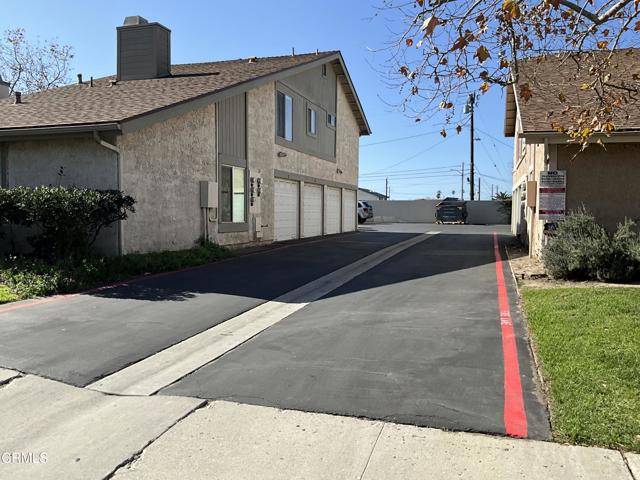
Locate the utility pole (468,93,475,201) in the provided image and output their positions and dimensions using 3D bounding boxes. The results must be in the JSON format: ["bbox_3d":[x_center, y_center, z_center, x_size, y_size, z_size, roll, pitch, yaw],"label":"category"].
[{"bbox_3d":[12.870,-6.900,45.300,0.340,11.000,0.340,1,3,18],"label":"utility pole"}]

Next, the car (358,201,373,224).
[{"bbox_3d":[1.450,-2.050,39.500,4.700,1.720,1.900,1,3,17],"label":"car"}]

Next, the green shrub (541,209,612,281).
[{"bbox_3d":[4.480,0.020,9.400,1.180,1.130,1.100,1,3,18],"label":"green shrub"}]

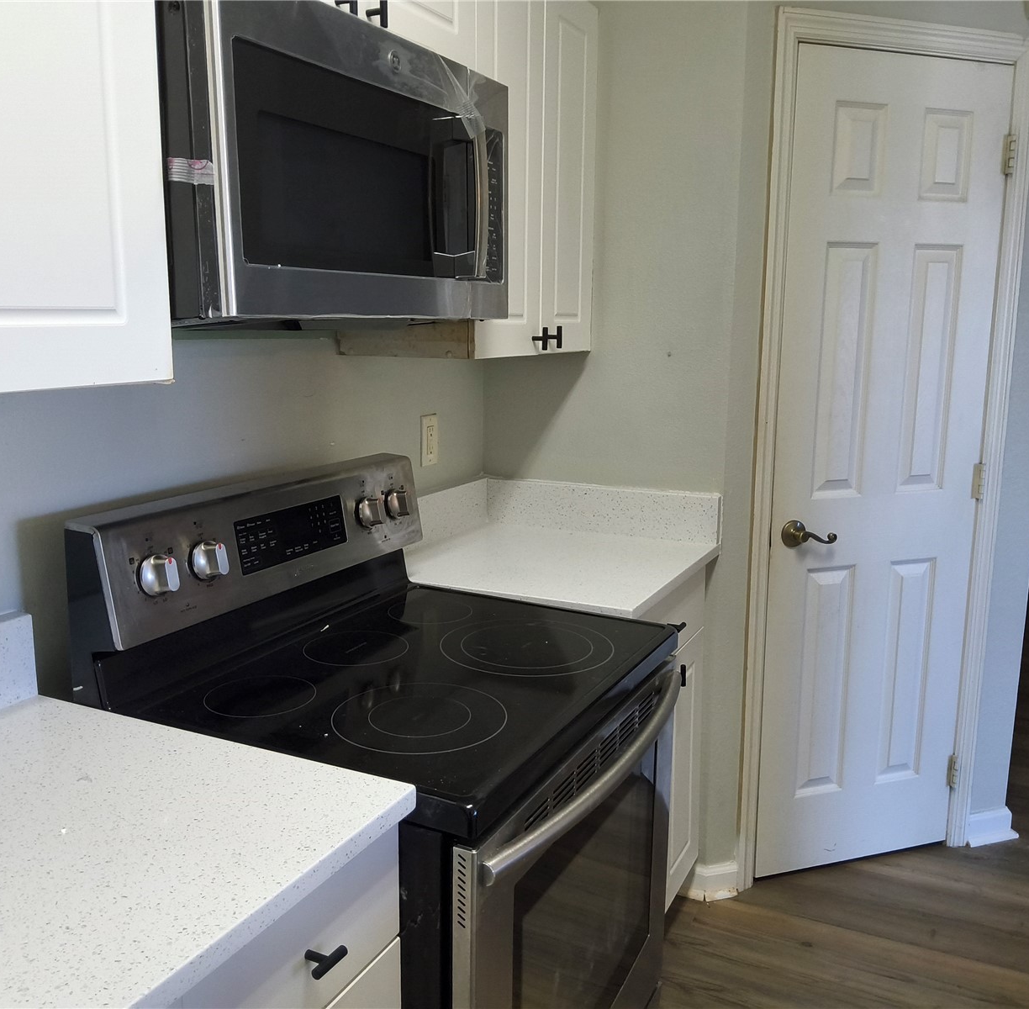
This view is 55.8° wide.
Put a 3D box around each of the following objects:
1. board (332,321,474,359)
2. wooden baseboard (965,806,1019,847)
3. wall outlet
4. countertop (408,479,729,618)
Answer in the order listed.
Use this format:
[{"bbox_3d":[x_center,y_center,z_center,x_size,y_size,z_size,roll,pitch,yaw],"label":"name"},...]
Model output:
[{"bbox_3d":[-0.208,-0.321,1.881,0.303,0.078,0.018,5,12,25],"label":"board"},{"bbox_3d":[1.346,0.901,2.736,0.172,0.096,0.030,-3,11,-17],"label":"wooden baseboard"},{"bbox_3d":[-0.196,-0.150,2.286,0.007,0.115,0.070,5,12,25],"label":"wall outlet"},{"bbox_3d":[0.068,0.074,2.152,0.632,0.147,0.609,5,12,25],"label":"countertop"}]

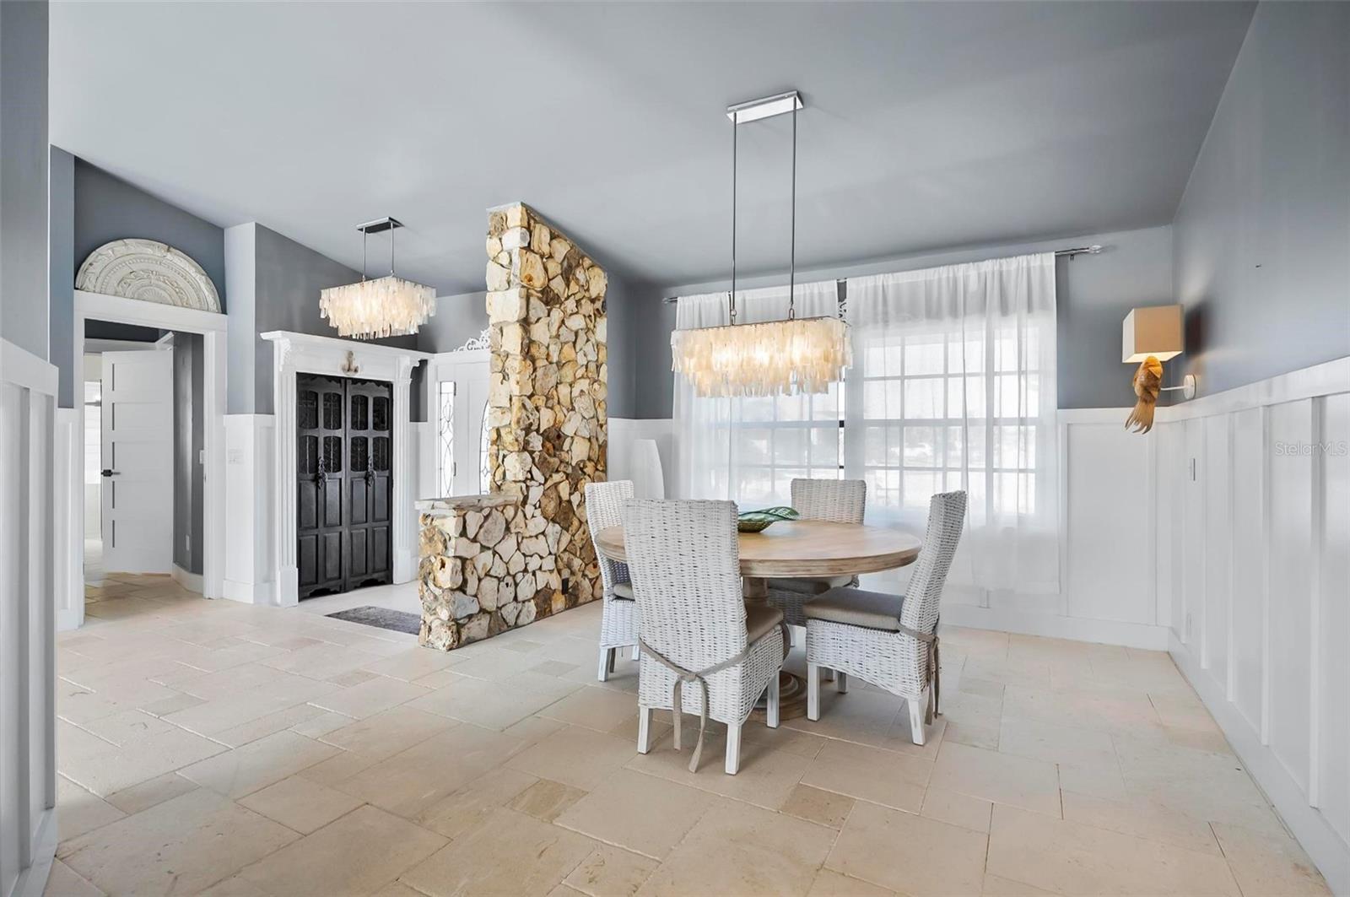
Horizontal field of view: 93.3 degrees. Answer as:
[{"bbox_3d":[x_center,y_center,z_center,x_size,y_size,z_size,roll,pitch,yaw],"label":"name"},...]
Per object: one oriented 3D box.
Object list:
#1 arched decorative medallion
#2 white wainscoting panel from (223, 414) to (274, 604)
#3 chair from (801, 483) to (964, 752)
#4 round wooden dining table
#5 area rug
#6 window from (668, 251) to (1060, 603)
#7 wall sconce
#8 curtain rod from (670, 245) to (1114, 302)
[{"bbox_3d":[-3.847,-1.315,4.739,0.060,0.470,0.900,0,0,29],"label":"arched decorative medallion"},{"bbox_3d":[-3.383,0.465,5.044,0.460,1.450,0.170,0,0,29],"label":"white wainscoting panel"},{"bbox_3d":[0.932,0.690,2.826,0.600,1.000,0.460,0,0,33],"label":"chair"},{"bbox_3d":[0.385,0.802,3.084,1.510,0.775,1.510,0,0,0],"label":"round wooden dining table"},{"bbox_3d":[-1.989,1.184,4.446,1.000,0.012,0.360,0,0,29],"label":"area rug"},{"bbox_3d":[1.192,-0.165,4.603,2.710,2.130,0.120,0,0,29],"label":"window"},{"bbox_3d":[2.508,-0.385,3.290,0.270,0.620,0.410,0,0,29],"label":"wall sconce"},{"bbox_3d":[1.230,-1.210,4.548,3.060,0.060,0.080,0,0,29],"label":"curtain rod"}]

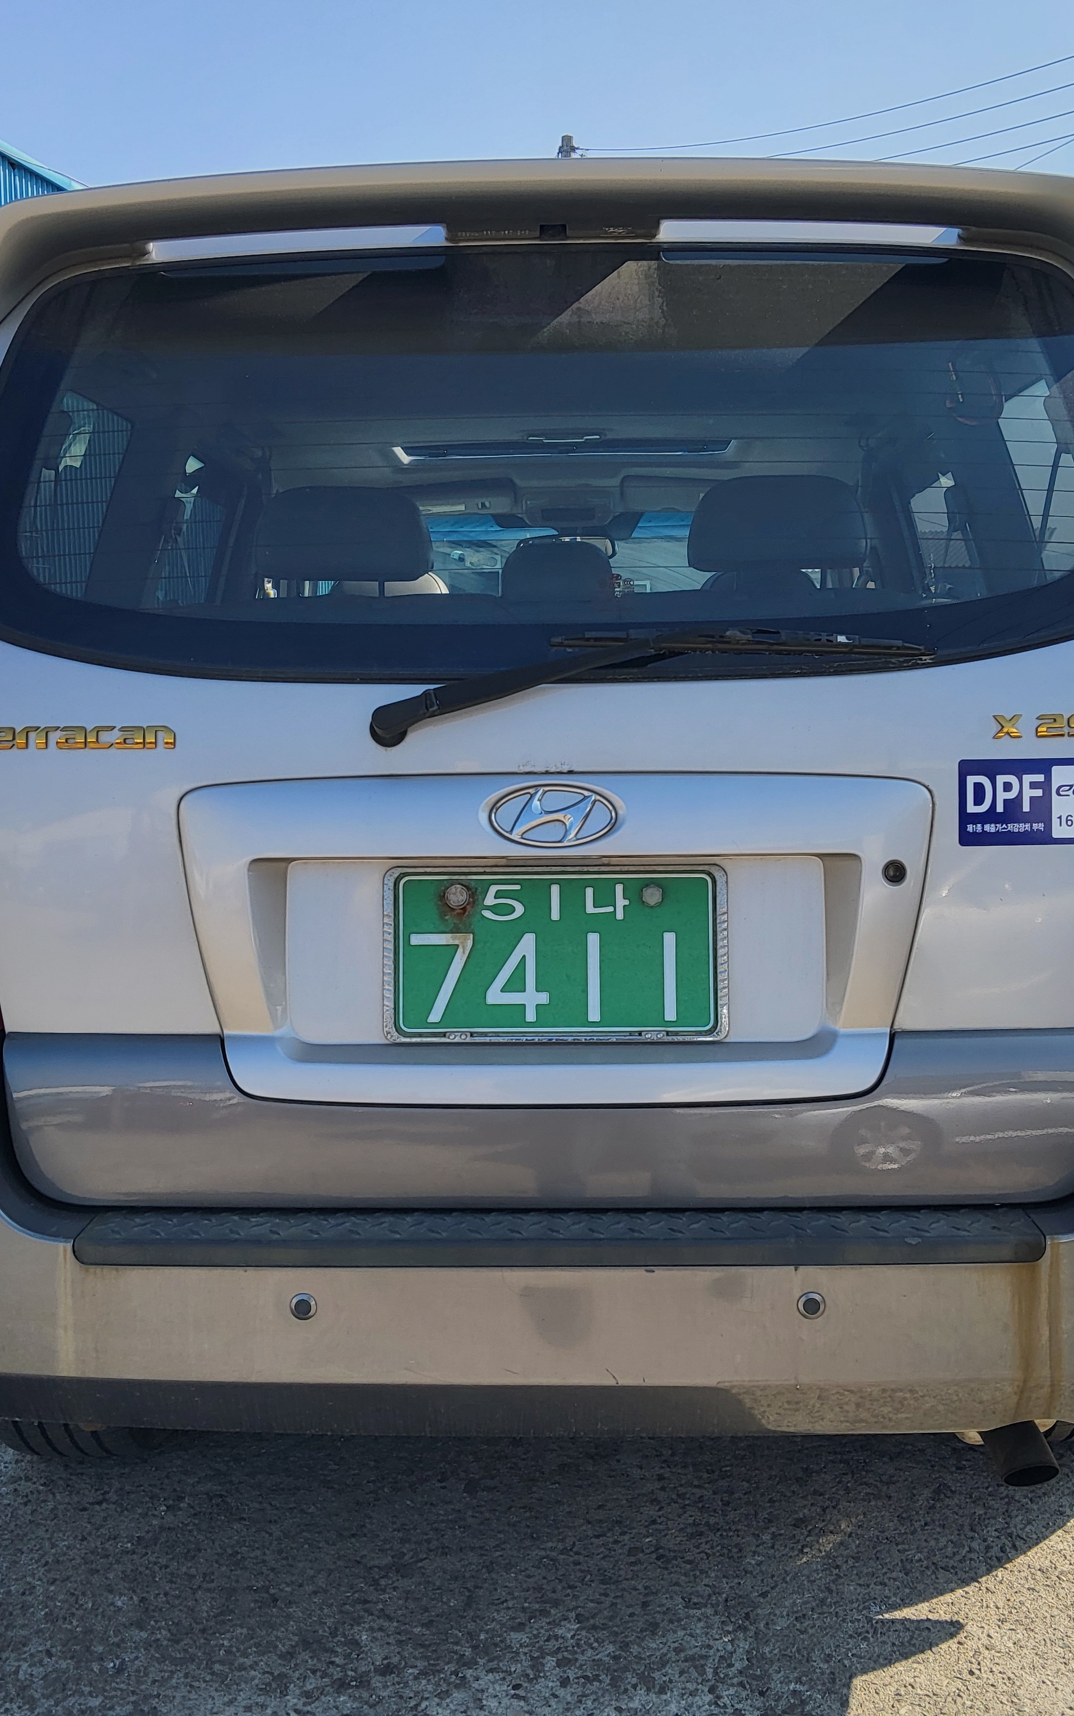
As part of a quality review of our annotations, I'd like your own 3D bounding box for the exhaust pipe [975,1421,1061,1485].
[{"bbox_3d":[0.497,0.596,1.840,0.060,0.060,0.160,-2,35,-13],"label":"exhaust pipe"}]

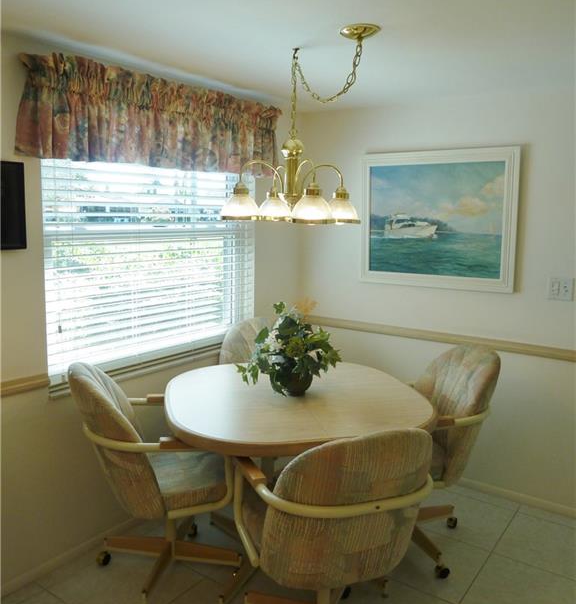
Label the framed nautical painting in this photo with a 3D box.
[{"bbox_3d":[0.794,-0.443,3.009,0.863,0.726,0.040,7,11,35],"label":"framed nautical painting"}]

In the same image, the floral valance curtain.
[{"bbox_3d":[-0.517,-0.809,2.596,0.176,0.371,1.402,7,11,35],"label":"floral valance curtain"}]

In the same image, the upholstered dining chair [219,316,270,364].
[{"bbox_3d":[-0.079,0.592,2.947,0.590,0.920,0.630,-1,9,-11],"label":"upholstered dining chair"}]

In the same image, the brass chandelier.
[{"bbox_3d":[0.028,-0.652,2.183,0.600,0.671,0.620,0,9,0],"label":"brass chandelier"}]

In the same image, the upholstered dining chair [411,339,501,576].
[{"bbox_3d":[0.583,0.661,2.523,0.640,0.920,0.590,-2,9,-17],"label":"upholstered dining chair"}]

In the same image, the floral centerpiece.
[{"bbox_3d":[0.014,0.197,2.344,0.410,0.370,0.370,0,9,0],"label":"floral centerpiece"}]

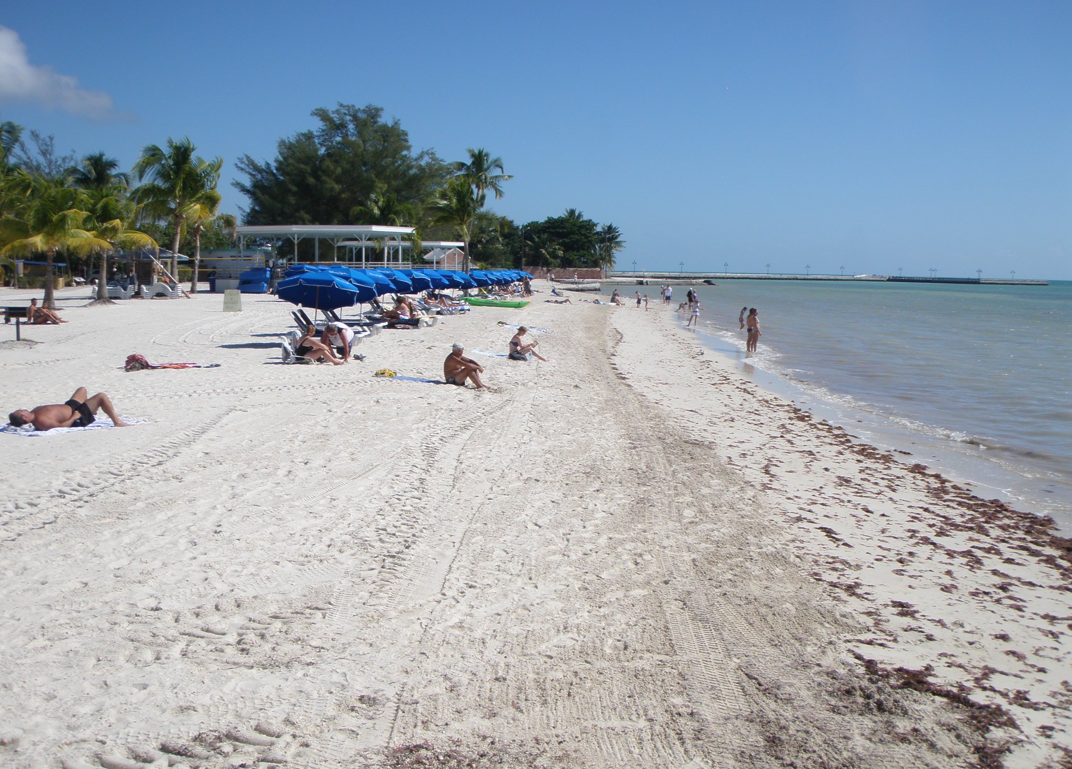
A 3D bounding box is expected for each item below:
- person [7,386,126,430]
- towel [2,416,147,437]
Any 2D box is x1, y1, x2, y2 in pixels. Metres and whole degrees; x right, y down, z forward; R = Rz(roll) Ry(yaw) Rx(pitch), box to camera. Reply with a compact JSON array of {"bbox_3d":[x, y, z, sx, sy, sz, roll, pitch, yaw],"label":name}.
[{"bbox_3d":[-5.726,0.275,14.356,1.330,0.450,0.620,-4,8,-43],"label":"person"},{"bbox_3d":[-5.640,0.480,14.225,0.850,0.060,1.680,6,7,40],"label":"towel"}]

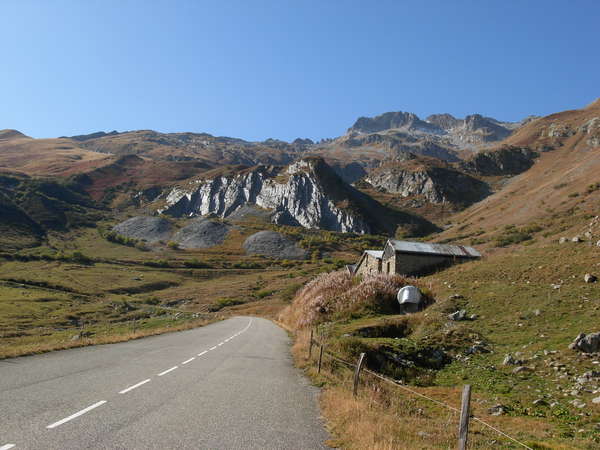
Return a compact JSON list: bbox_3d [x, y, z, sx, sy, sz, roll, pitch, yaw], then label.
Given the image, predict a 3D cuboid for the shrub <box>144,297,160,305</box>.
[{"bbox_3d":[-23.512,12.035,105.000,2.470,1.240,1.860,3,-7,0],"label":"shrub"}]

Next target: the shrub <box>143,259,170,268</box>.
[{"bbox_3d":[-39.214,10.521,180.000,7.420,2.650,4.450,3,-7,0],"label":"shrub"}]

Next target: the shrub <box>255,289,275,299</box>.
[{"bbox_3d":[-6.036,11.647,112.000,3.300,1.650,2.470,3,-7,0],"label":"shrub"}]

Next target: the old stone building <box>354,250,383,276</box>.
[{"bbox_3d":[14.633,6.888,109.633,8.500,5.400,8.200,3,-4,-24],"label":"old stone building"}]

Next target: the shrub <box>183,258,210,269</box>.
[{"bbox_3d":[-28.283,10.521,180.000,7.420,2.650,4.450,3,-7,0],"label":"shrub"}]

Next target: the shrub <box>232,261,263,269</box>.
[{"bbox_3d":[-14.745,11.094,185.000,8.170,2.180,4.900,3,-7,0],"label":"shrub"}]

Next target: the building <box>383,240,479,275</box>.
[{"bbox_3d":[16.954,4.881,85.629,11.340,5.010,5.810,4,-7,-9],"label":"building"}]

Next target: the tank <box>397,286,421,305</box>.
[{"bbox_3d":[7.165,4.722,43.500,1.450,1.300,1.800,2,-7,9],"label":"tank"}]

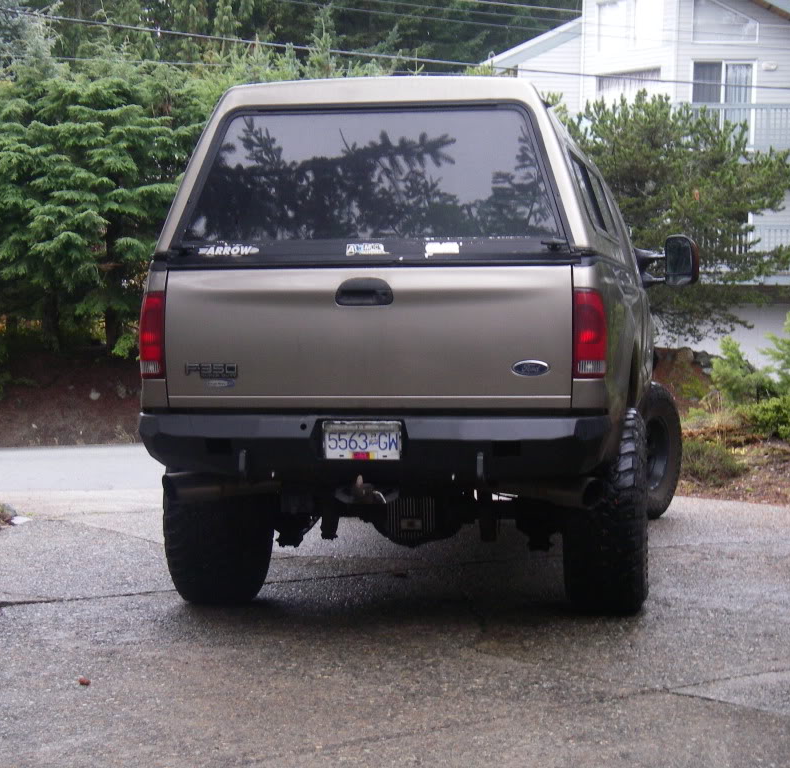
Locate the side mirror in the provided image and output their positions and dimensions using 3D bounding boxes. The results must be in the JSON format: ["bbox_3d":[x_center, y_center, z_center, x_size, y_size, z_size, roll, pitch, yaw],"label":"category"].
[{"bbox_3d":[1.805,-0.775,11.700,0.210,0.330,0.140,0,2,9],"label":"side mirror"}]

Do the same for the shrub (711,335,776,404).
[{"bbox_3d":[3.422,-0.123,18.300,0.620,0.700,0.580,0,4,0],"label":"shrub"}]

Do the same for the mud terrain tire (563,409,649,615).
[{"bbox_3d":[0.973,0.576,8.514,0.335,0.935,0.935,0,2,9],"label":"mud terrain tire"}]

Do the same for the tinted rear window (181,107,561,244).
[{"bbox_3d":[-0.104,-0.843,7.576,1.560,0.550,0.060,0,-11,9],"label":"tinted rear window"}]

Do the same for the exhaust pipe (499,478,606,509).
[{"bbox_3d":[0.657,0.459,7.720,0.130,0.130,0.520,-2,2,-44],"label":"exhaust pipe"}]

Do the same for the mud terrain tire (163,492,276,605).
[{"bbox_3d":[-0.818,0.573,8.808,0.335,0.935,0.935,0,2,9],"label":"mud terrain tire"}]

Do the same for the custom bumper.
[{"bbox_3d":[-0.097,0.272,7.535,1.940,0.280,0.290,0,2,9],"label":"custom bumper"}]

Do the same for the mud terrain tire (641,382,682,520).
[{"bbox_3d":[1.626,0.449,12.655,0.335,0.935,0.935,1,2,31],"label":"mud terrain tire"}]

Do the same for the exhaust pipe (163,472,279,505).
[{"bbox_3d":[-0.749,0.442,7.951,0.520,0.130,0.130,-1,2,-28],"label":"exhaust pipe"}]

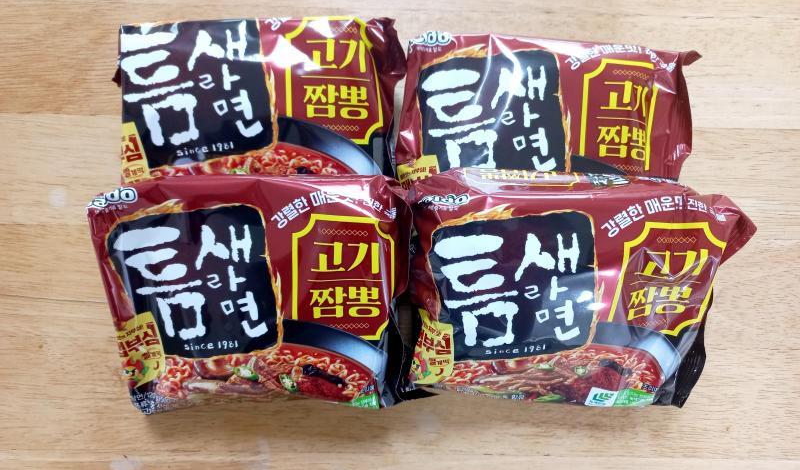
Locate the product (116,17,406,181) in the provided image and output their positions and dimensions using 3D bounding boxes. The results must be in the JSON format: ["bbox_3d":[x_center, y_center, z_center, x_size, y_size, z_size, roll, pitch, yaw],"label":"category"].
[{"bbox_3d":[-0.069,-0.060,0.309,0.145,0.041,0.110,-1,93,-2],"label":"product"}]

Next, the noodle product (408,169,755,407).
[{"bbox_3d":[0.080,0.025,0.286,0.154,0.041,0.110,-2,110,-3],"label":"noodle product"}]

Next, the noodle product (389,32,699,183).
[{"bbox_3d":[0.074,-0.050,0.312,0.151,0.041,0.110,1,93,-3],"label":"noodle product"}]

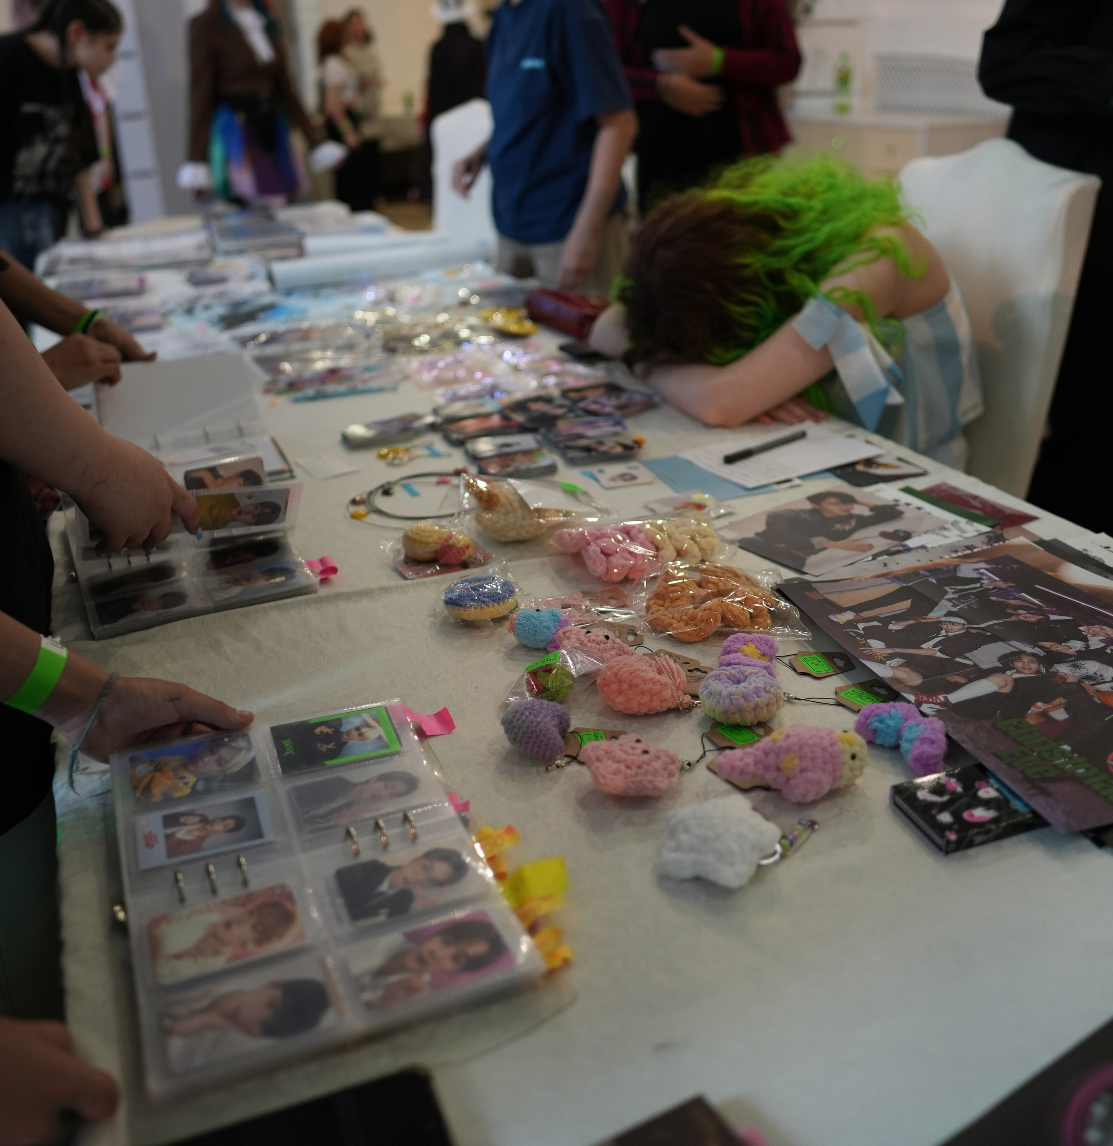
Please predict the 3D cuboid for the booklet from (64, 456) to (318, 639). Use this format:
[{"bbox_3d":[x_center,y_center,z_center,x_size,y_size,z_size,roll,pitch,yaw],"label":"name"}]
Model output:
[{"bbox_3d":[-0.398,-0.051,1.161,0.217,0.068,0.290,-13,29,-26],"label":"booklet"}]

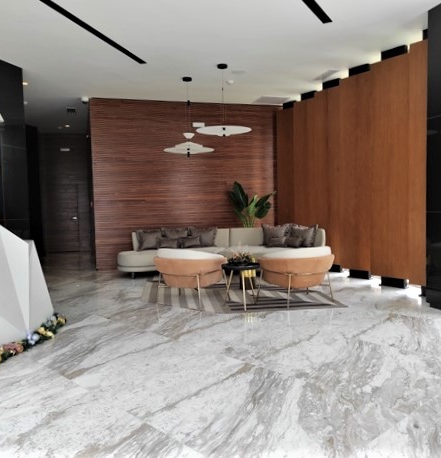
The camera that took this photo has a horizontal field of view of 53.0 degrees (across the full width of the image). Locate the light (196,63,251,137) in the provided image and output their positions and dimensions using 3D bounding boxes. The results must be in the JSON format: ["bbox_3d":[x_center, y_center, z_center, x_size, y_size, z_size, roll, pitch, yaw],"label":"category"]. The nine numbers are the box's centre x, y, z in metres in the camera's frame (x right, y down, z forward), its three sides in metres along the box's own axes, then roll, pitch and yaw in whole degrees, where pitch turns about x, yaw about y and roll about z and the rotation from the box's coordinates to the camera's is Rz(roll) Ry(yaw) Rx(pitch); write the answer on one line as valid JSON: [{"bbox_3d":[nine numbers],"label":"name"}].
[{"bbox_3d":[0.053,-2.073,7.170,0.900,1.140,0.900,-1,3,0],"label":"light"}]

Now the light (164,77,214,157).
[{"bbox_3d":[-0.563,-1.987,7.897,0.910,1.370,0.910,-1,3,0],"label":"light"}]

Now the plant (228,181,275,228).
[{"bbox_3d":[0.691,-0.125,9.761,1.000,1.839,0.850,-1,3,0],"label":"plant"}]

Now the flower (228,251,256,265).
[{"bbox_3d":[0.288,0.399,5.960,0.370,0.180,0.320,-1,3,0],"label":"flower"}]

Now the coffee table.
[{"bbox_3d":[0.276,0.761,5.982,0.530,0.545,0.530,-1,3,0],"label":"coffee table"}]

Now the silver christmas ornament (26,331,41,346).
[{"bbox_3d":[-1.800,1.054,4.256,0.135,0.140,0.120,-1,3,0],"label":"silver christmas ornament"}]

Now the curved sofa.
[{"bbox_3d":[0.069,0.453,8.764,4.000,0.820,1.150,-1,3,0],"label":"curved sofa"}]

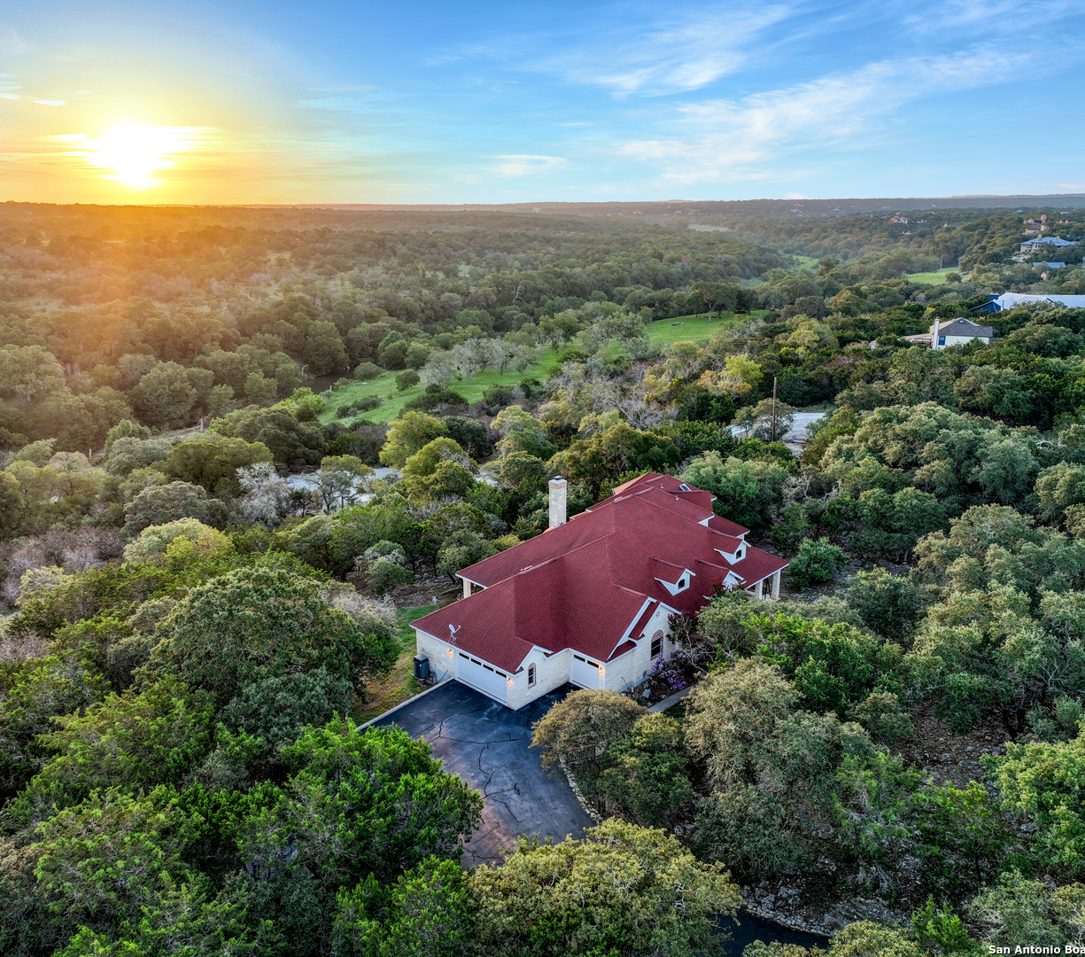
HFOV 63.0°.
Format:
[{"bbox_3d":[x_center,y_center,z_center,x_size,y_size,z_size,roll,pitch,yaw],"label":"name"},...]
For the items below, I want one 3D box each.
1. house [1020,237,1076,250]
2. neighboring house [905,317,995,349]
[{"bbox_3d":[311.750,-143.920,545.000,32.000,9.000,19.000,8,19,24],"label":"house"},{"bbox_3d":[87.480,-31.280,190.000,15.000,6.700,13.000,4,18,12],"label":"neighboring house"}]

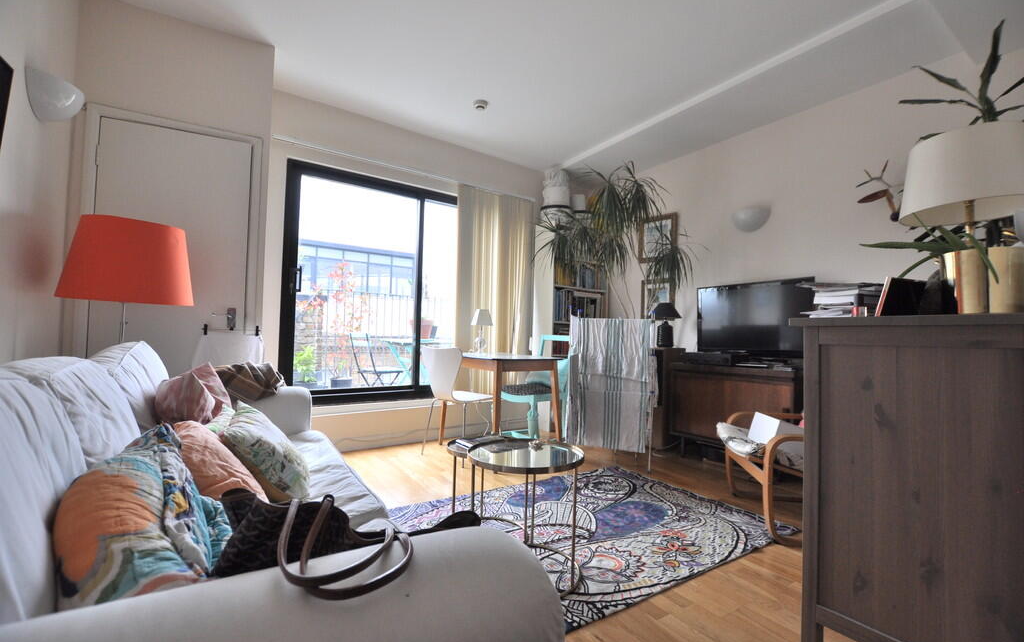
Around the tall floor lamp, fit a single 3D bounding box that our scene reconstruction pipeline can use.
[{"bbox_3d":[-1.657,0.252,1.835,0.450,1.360,0.450,3,-2,-34],"label":"tall floor lamp"}]

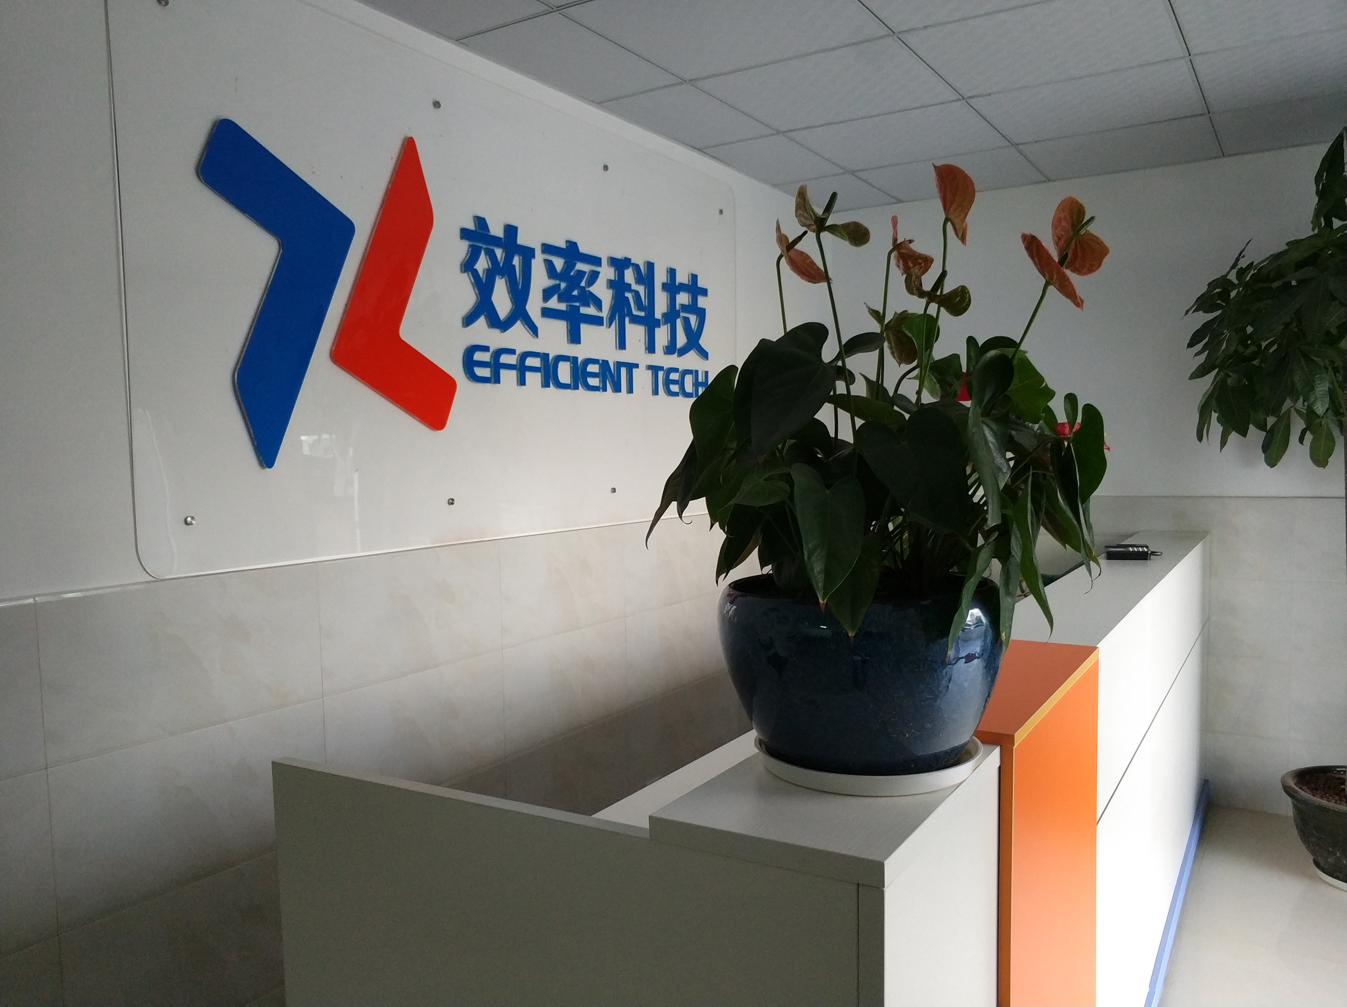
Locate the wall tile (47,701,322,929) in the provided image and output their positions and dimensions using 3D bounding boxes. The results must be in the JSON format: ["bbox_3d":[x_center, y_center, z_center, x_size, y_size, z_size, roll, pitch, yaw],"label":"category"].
[{"bbox_3d":[-0.925,0.588,2.068,0.011,0.294,0.592,1,4,32],"label":"wall tile"}]

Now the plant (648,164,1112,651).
[{"bbox_3d":[0.238,-0.111,1.210,0.520,0.550,0.460,-1,3,11],"label":"plant"}]

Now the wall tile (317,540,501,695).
[{"bbox_3d":[-0.624,0.261,2.559,0.012,0.299,0.597,1,4,32],"label":"wall tile"}]

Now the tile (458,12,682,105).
[{"bbox_3d":[-0.249,-1.175,2.776,0.307,0.015,0.596,1,4,32],"label":"tile"}]

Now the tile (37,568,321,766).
[{"bbox_3d":[-0.931,0.294,2.052,0.011,0.294,0.592,1,4,32],"label":"tile"}]

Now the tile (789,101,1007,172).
[{"bbox_3d":[0.778,-1.255,3.602,0.605,0.015,0.605,1,4,32],"label":"tile"}]

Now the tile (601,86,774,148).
[{"bbox_3d":[0.065,-1.226,3.331,0.314,0.015,0.605,1,4,32],"label":"tile"}]

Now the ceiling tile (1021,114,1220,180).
[{"bbox_3d":[1.596,-1.265,3.737,0.602,0.015,0.578,1,4,32],"label":"ceiling tile"}]

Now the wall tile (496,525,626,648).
[{"bbox_3d":[-0.313,0.228,3.062,0.012,0.299,0.597,1,4,32],"label":"wall tile"}]

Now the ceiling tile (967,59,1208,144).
[{"bbox_3d":[1.287,-1.231,3.236,0.602,0.015,0.596,1,4,32],"label":"ceiling tile"}]

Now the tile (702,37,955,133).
[{"bbox_3d":[0.461,-1.221,3.087,0.605,0.015,0.605,1,4,32],"label":"tile"}]

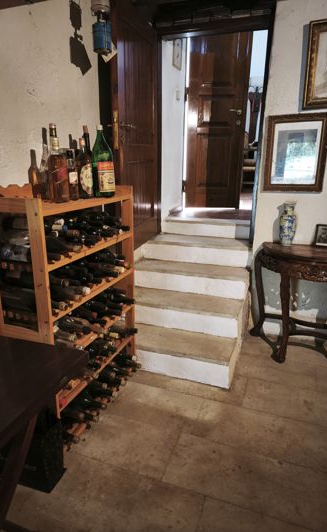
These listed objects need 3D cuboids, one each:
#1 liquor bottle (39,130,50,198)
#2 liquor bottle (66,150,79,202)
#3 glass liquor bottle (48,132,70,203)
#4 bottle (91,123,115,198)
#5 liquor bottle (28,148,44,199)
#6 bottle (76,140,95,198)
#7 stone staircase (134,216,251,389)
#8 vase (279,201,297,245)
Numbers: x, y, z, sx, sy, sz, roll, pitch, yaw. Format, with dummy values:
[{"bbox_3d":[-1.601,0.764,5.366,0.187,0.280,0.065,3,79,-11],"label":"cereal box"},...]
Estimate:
[{"bbox_3d":[-0.533,-0.461,1.629,0.069,0.317,0.069,-5,17,-17],"label":"liquor bottle"},{"bbox_3d":[-0.424,-0.437,1.696,0.052,0.236,0.052,-4,16,-13],"label":"liquor bottle"},{"bbox_3d":[-0.469,-0.445,1.546,0.087,0.331,0.087,-11,19,-35],"label":"glass liquor bottle"},{"bbox_3d":[-0.317,-0.543,1.846,0.113,0.358,0.113,-6,17,-21],"label":"bottle"},{"bbox_3d":[-0.568,-0.395,1.567,0.058,0.223,0.058,-5,17,-19],"label":"liquor bottle"},{"bbox_3d":[-0.389,-0.483,1.764,0.080,0.288,0.080,-3,16,-12],"label":"bottle"},{"bbox_3d":[0.189,0.104,2.763,0.952,0.672,1.636,6,17,19],"label":"stone staircase"},{"bbox_3d":[0.790,-0.259,2.233,0.101,0.270,0.101,6,17,19],"label":"vase"}]

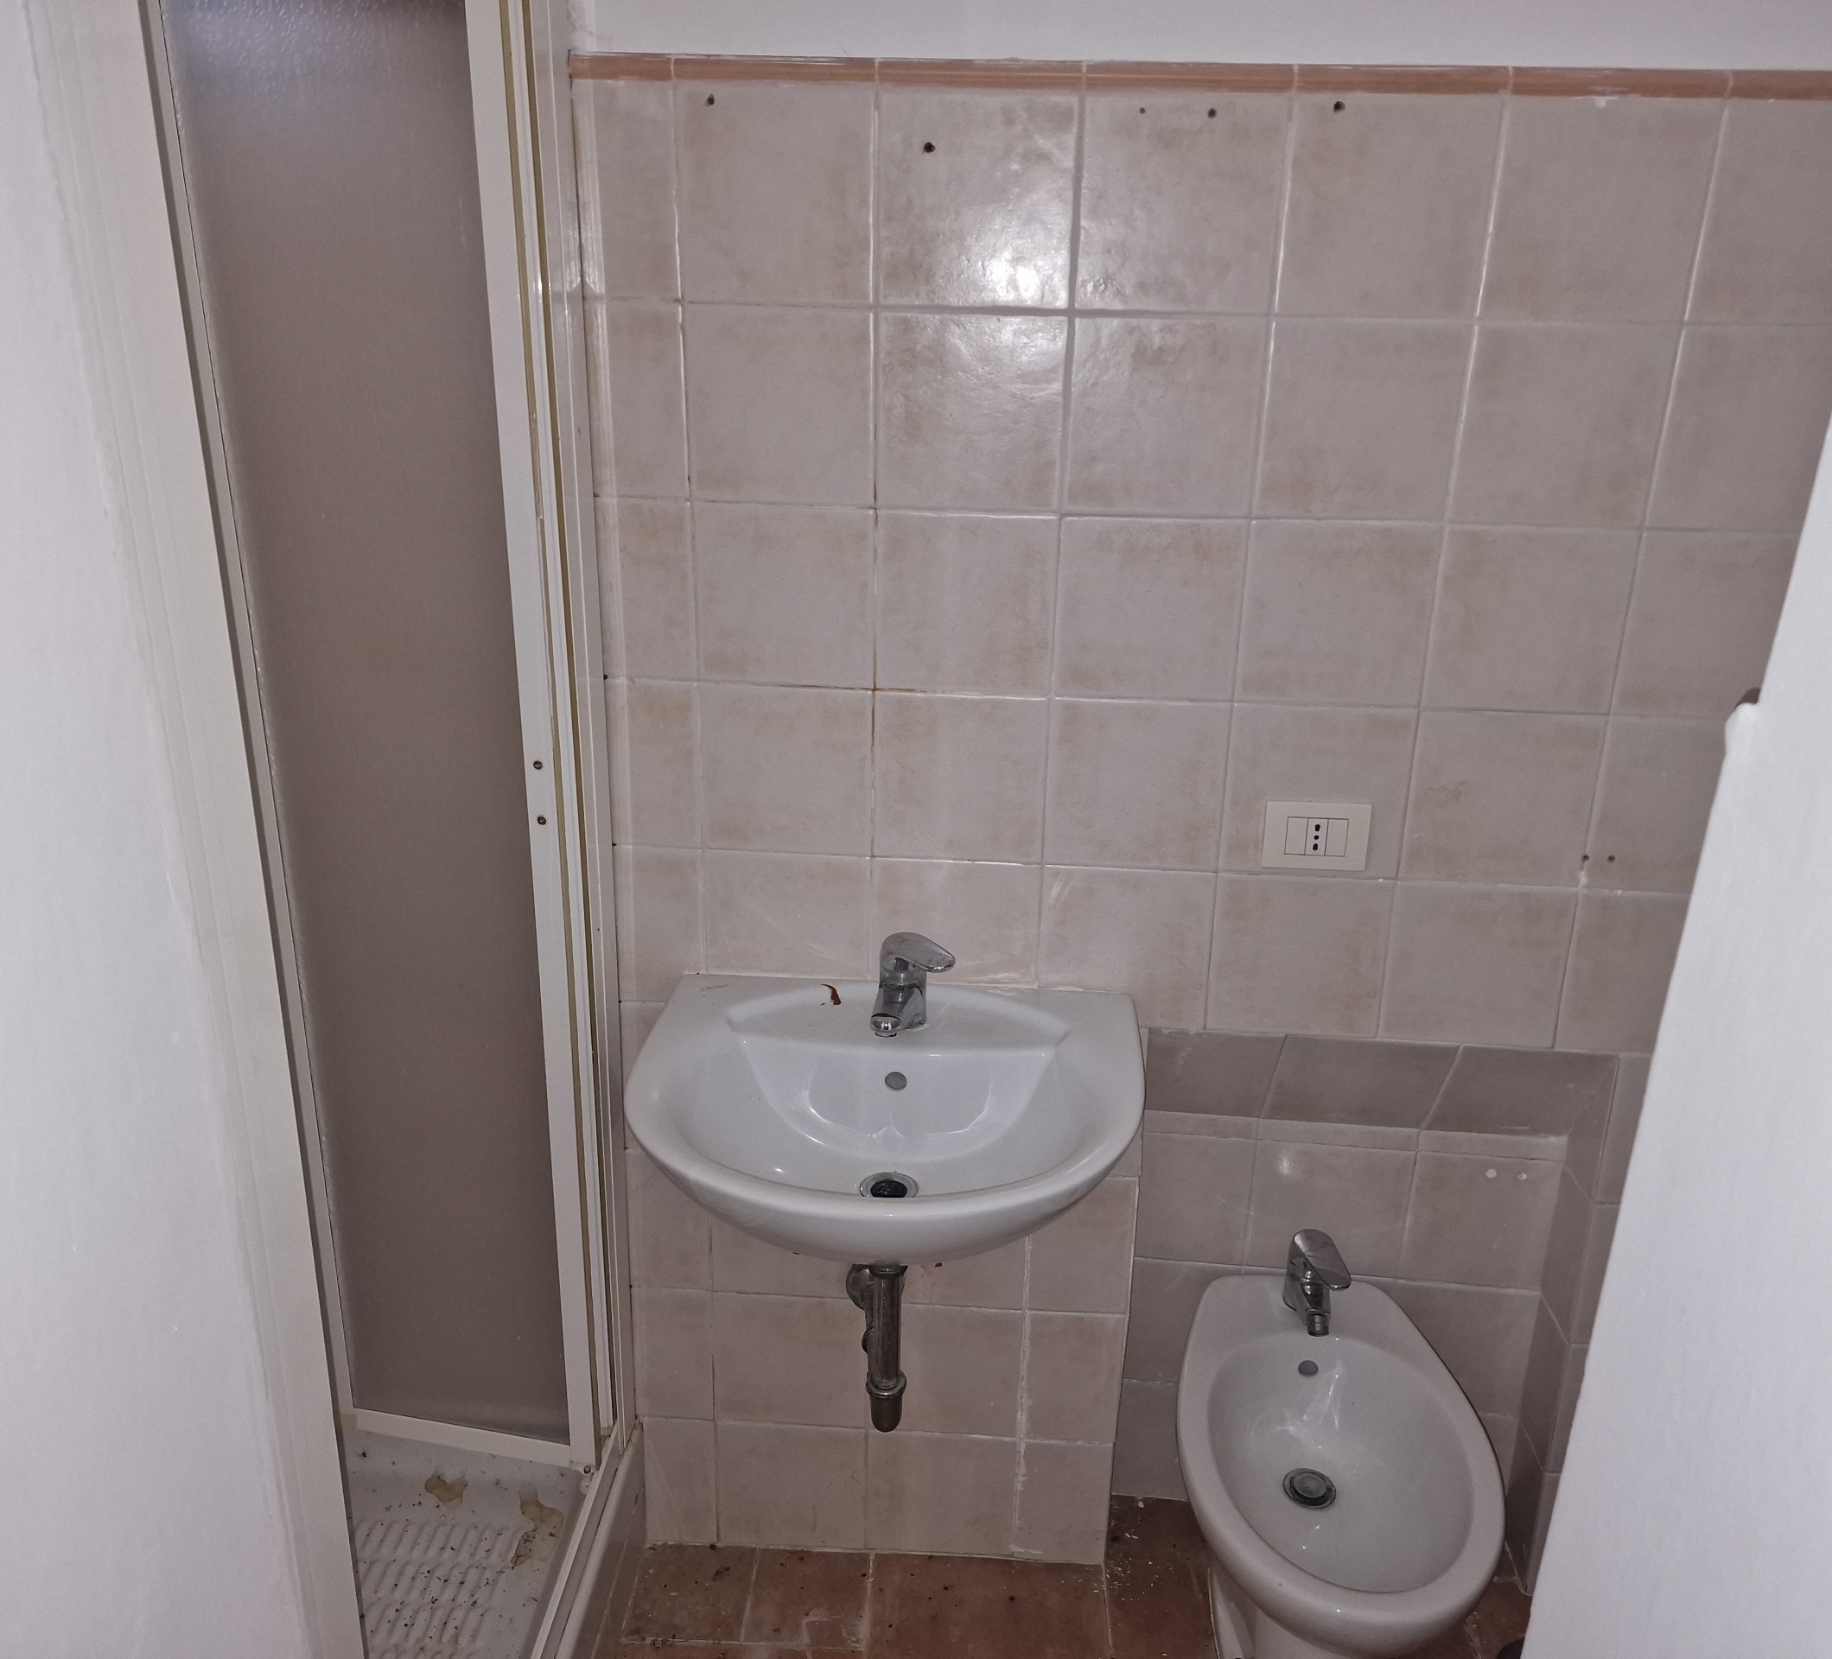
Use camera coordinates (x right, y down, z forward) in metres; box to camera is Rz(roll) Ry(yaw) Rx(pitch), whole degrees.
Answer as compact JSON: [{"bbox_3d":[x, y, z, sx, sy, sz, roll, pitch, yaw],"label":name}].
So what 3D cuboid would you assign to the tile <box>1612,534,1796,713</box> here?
[{"bbox_3d":[0.866,-0.218,1.579,0.200,0.200,0.009,2,18,3],"label":"tile"}]

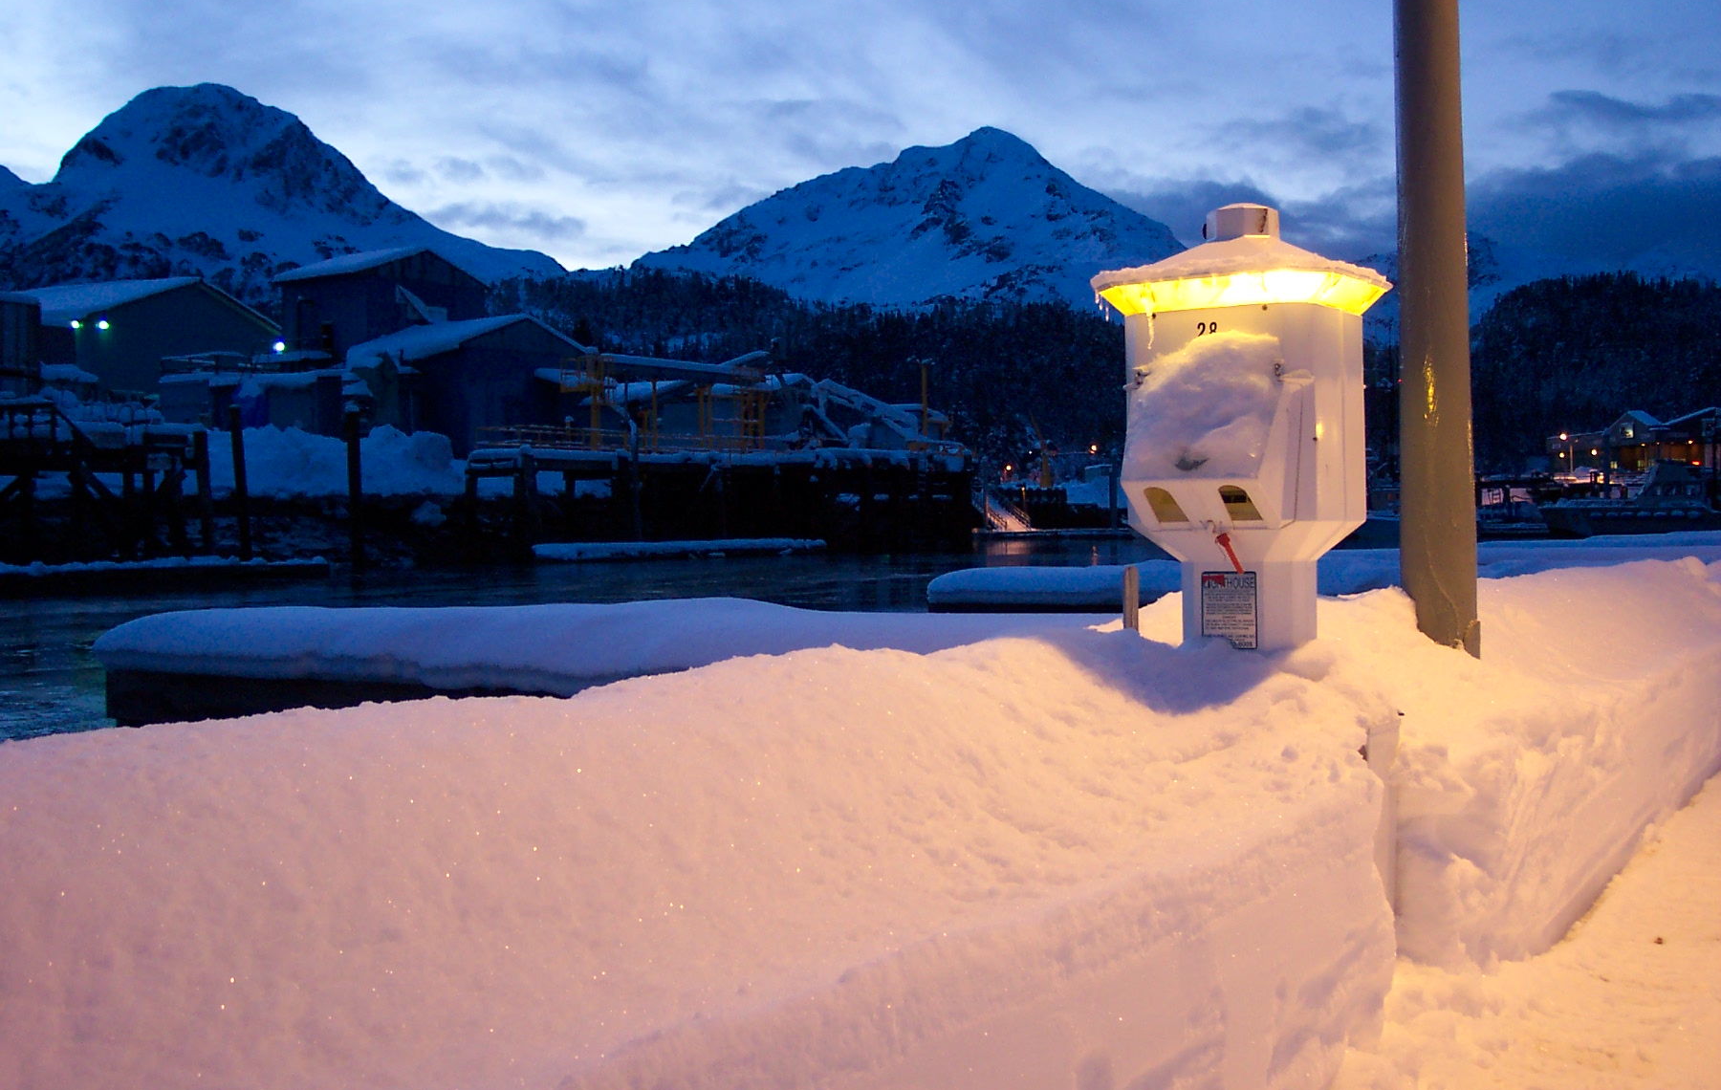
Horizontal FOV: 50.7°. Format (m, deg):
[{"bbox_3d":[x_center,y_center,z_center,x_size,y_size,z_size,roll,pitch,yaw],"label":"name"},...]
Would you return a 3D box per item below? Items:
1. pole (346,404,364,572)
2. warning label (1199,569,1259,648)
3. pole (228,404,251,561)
[{"bbox_3d":[-13.871,-1.533,49.960,0.320,4.477,0.320,-2,1,-15],"label":"pole"},{"bbox_3d":[0.560,0.100,2.750,0.087,0.117,0.004,-1,1,32],"label":"warning label"},{"bbox_3d":[-17.031,-1.654,49.961,0.300,4.354,0.300,-4,1,-19],"label":"pole"}]

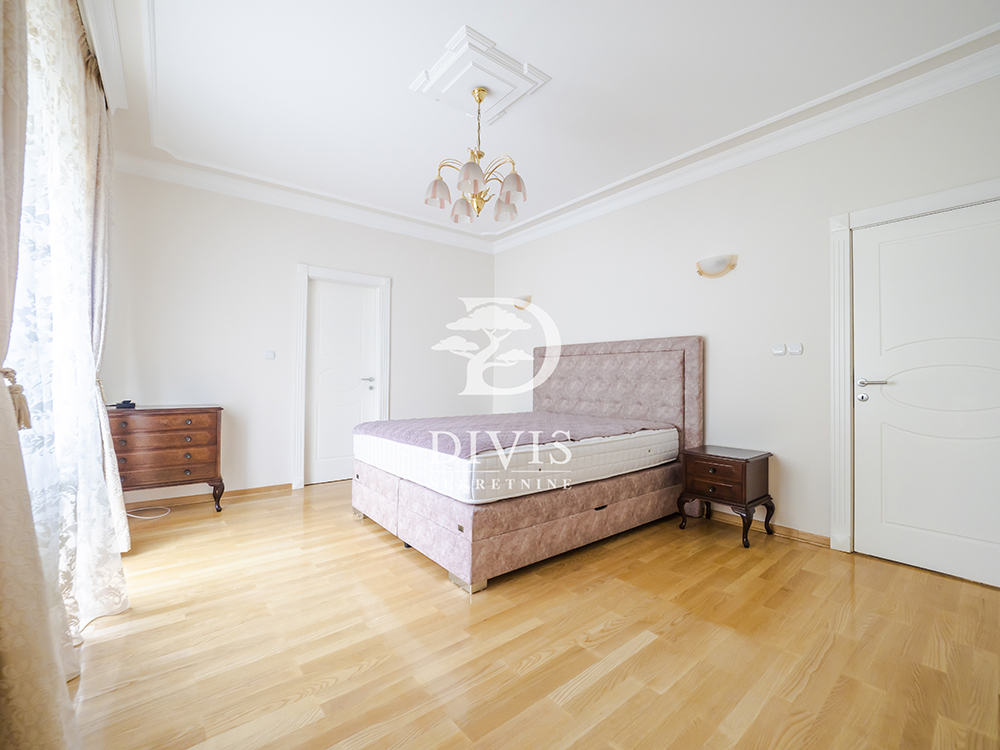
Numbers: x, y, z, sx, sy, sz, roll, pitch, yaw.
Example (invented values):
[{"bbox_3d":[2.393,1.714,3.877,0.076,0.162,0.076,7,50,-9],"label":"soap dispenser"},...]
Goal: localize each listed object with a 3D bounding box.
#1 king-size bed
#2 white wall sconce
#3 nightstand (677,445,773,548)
[{"bbox_3d":[0.203,0.395,3.288,2.160,1.420,1.860,1,-1,-39],"label":"king-size bed"},{"bbox_3d":[1.641,-0.818,3.092,0.090,0.155,0.305,0,0,-39],"label":"white wall sconce"},{"bbox_3d":[1.597,0.827,2.866,0.410,0.540,0.470,0,0,-39],"label":"nightstand"}]

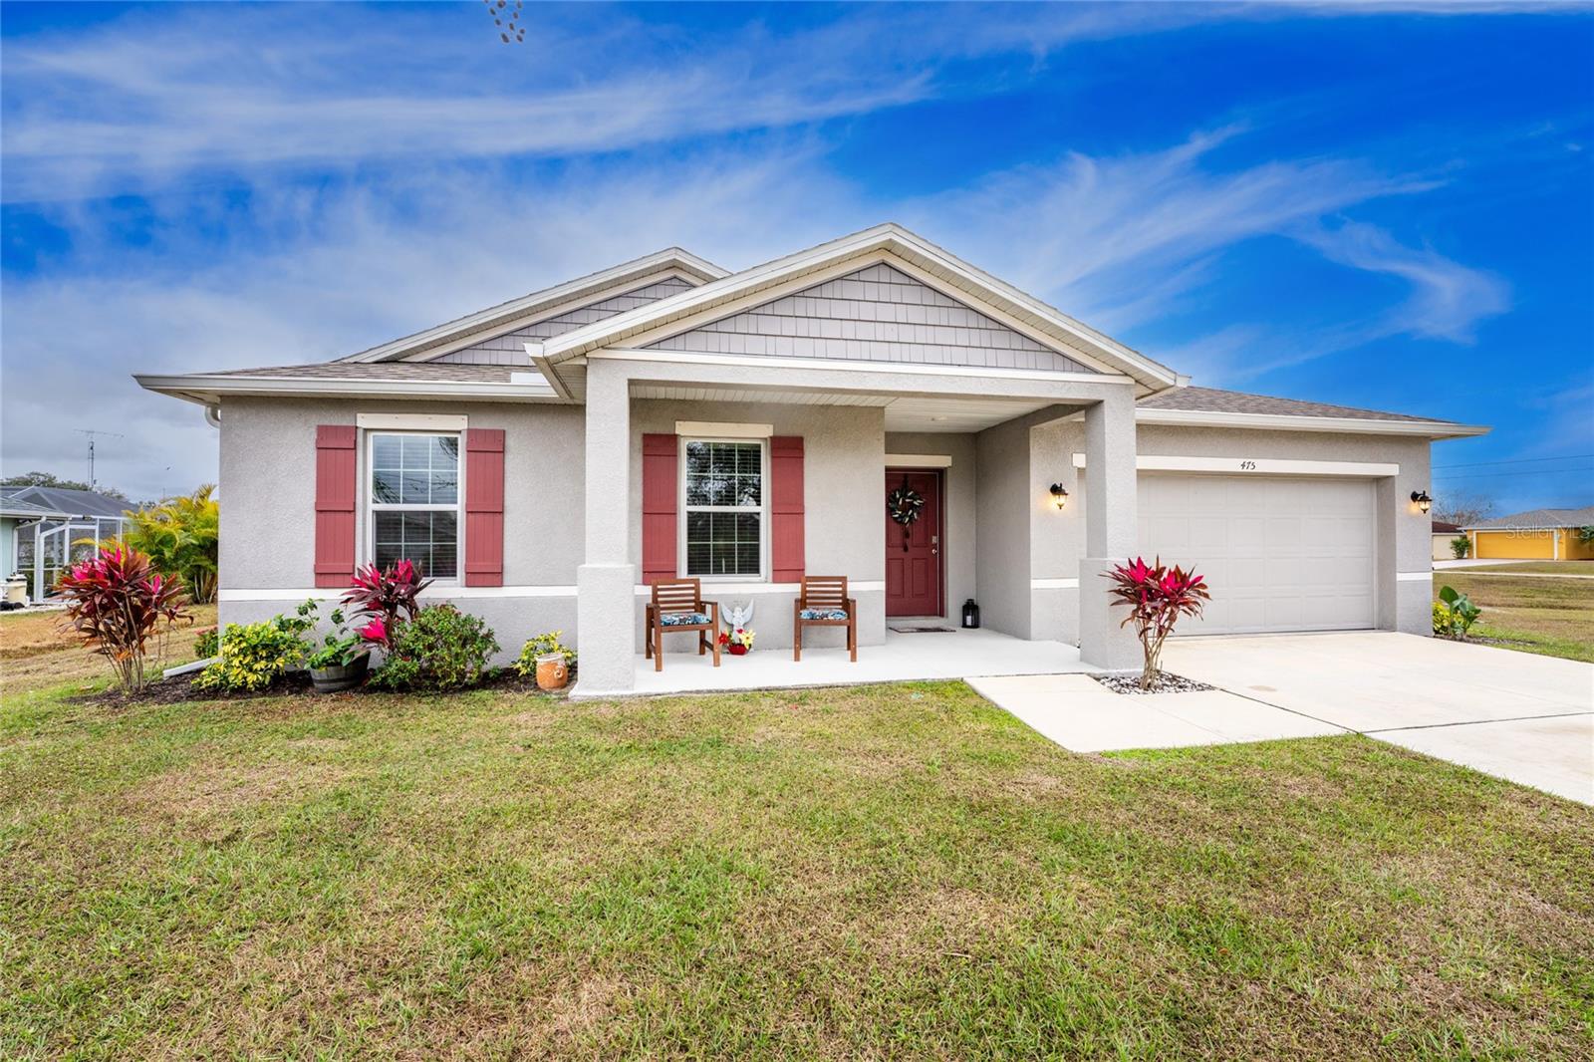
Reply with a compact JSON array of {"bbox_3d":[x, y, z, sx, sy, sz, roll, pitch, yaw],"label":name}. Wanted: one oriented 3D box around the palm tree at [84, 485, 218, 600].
[{"bbox_3d":[-14.450,0.323,14.600,2.600,2.750,2.500,0,-1,-45],"label":"palm tree"}]

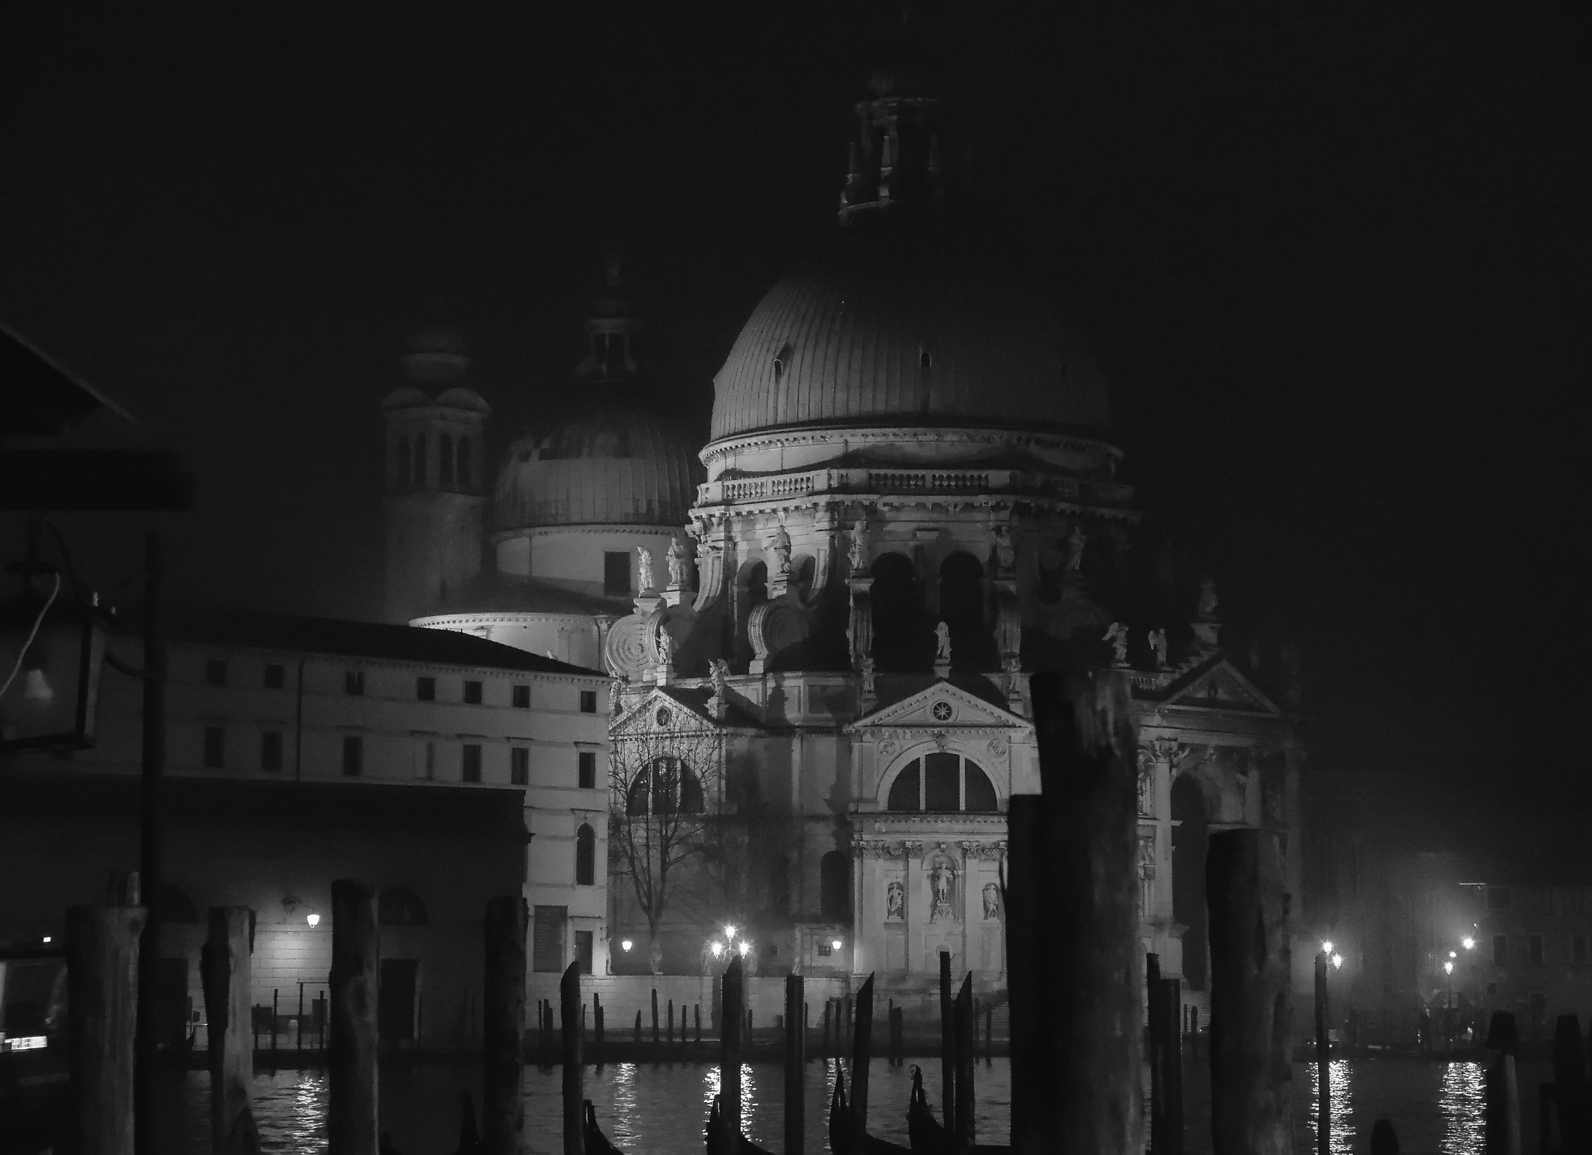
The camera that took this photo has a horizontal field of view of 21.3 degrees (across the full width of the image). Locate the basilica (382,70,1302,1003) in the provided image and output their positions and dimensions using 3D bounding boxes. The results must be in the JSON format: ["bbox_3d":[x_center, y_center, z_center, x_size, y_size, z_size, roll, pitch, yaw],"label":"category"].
[{"bbox_3d":[1.270,-2.625,283.436,72.000,64.500,47.000,-5,-8,42],"label":"basilica"}]

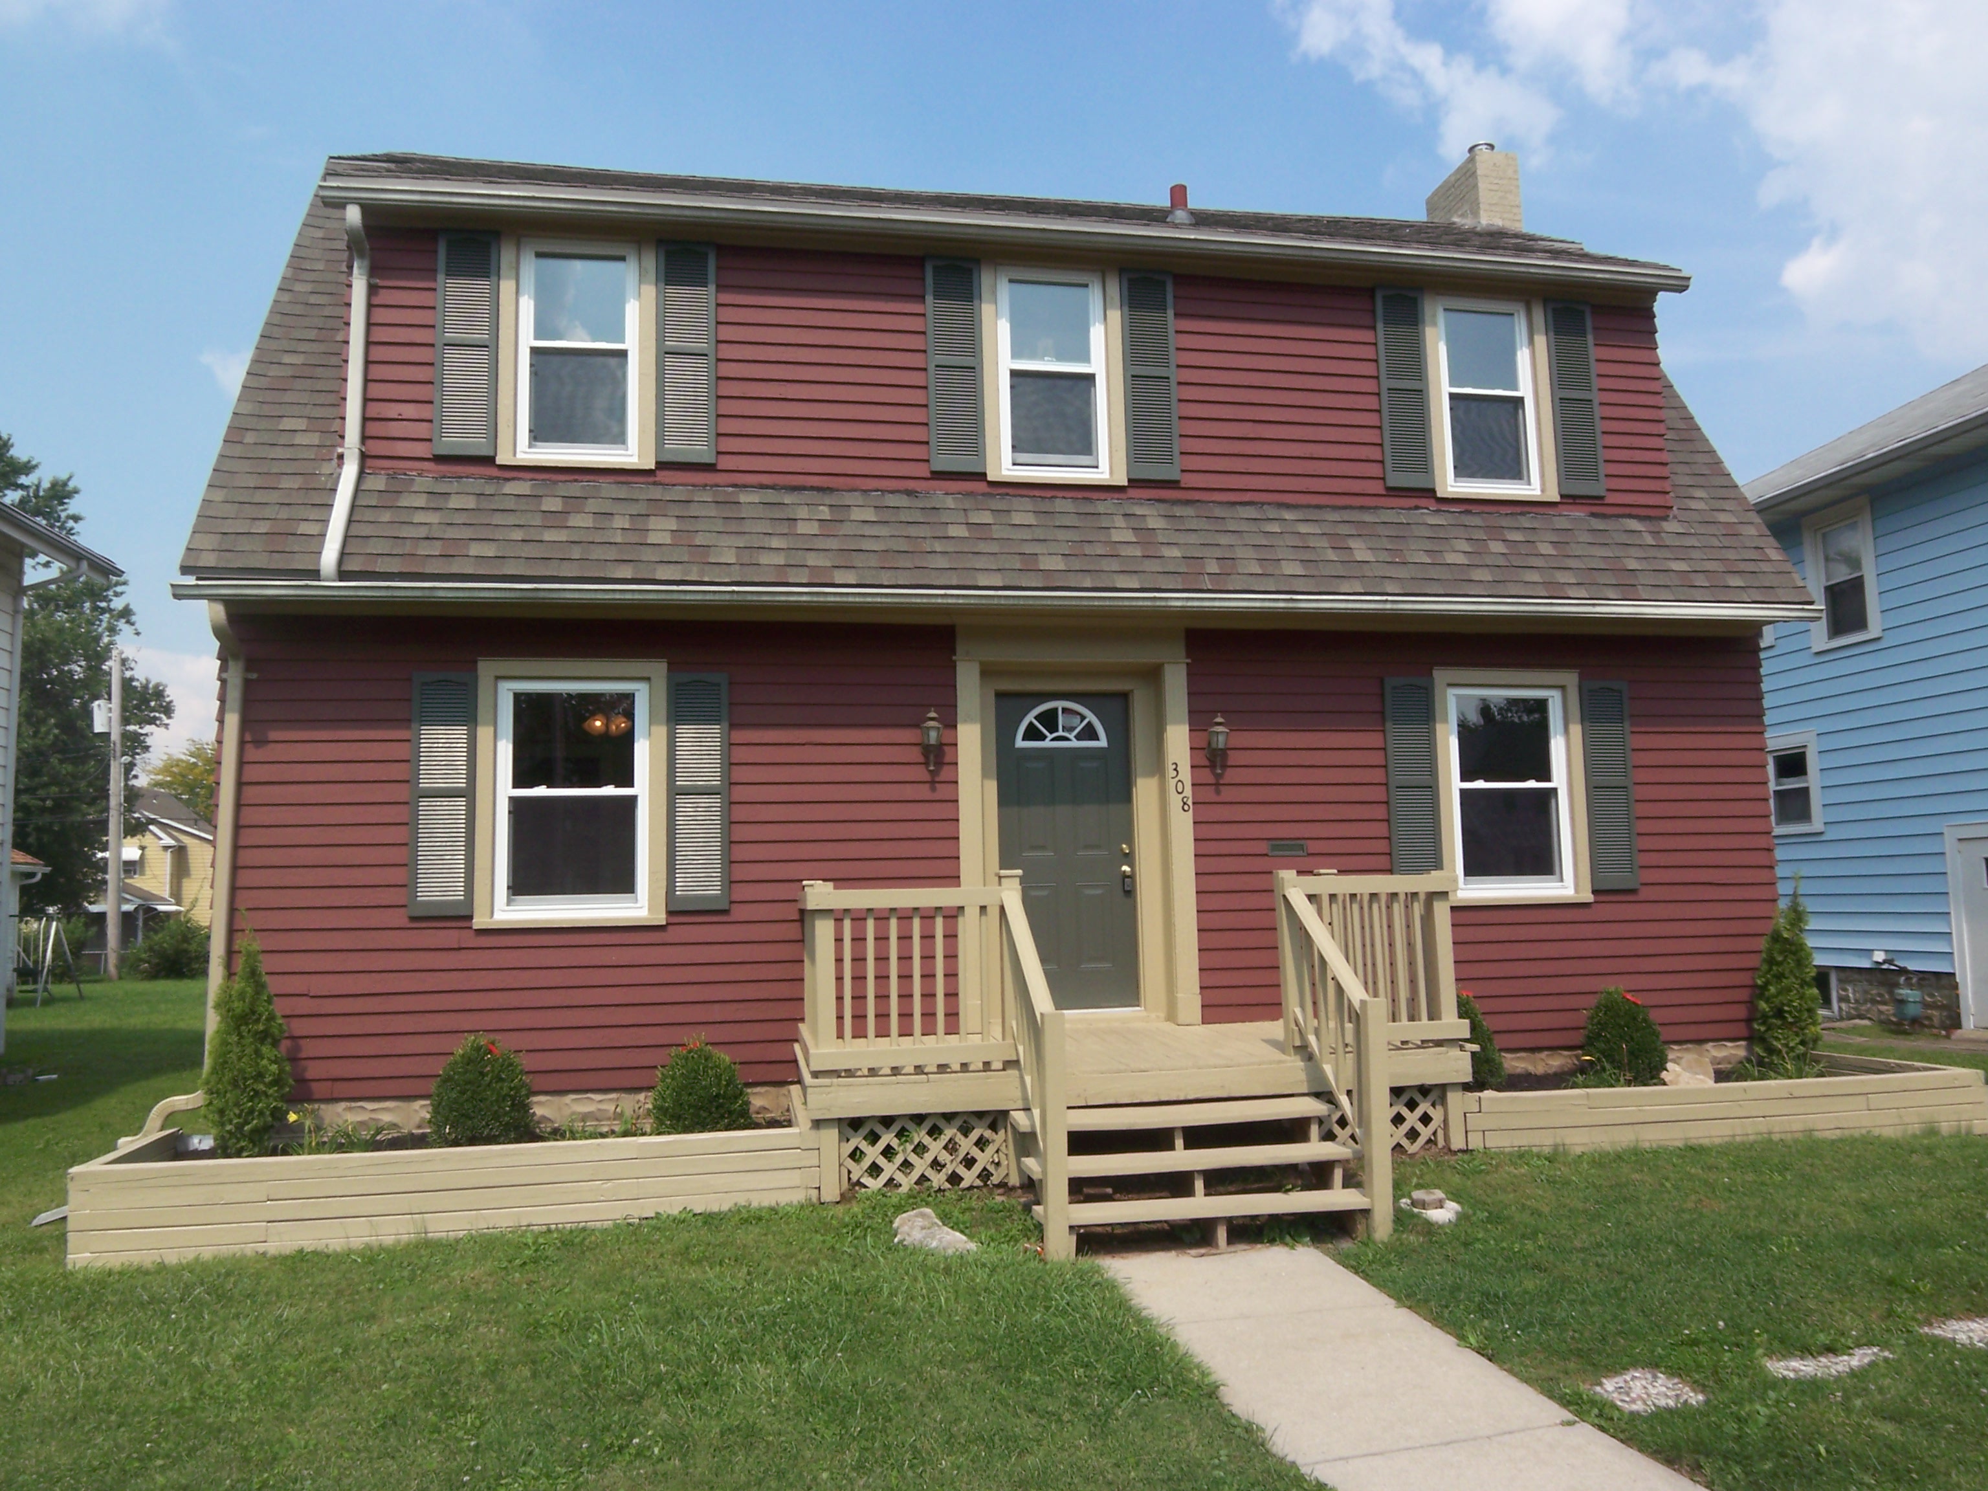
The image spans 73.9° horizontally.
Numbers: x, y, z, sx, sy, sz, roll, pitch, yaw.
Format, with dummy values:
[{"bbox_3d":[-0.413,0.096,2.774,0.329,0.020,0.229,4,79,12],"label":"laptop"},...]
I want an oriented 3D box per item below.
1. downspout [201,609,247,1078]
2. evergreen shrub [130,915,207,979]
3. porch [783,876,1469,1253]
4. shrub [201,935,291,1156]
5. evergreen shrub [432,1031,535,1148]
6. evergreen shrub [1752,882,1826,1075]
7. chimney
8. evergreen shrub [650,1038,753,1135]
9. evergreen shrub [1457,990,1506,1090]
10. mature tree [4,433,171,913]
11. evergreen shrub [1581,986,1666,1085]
[{"bbox_3d":[-4.307,0.588,7.373,0.120,2.750,0.260,0,-5,-10],"label":"downspout"},{"bbox_3d":[-18.677,4.586,30.000,1.810,1.481,1.709,0,-5,-10],"label":"evergreen shrub"},{"bbox_3d":[0.773,1.510,7.094,3.560,1.670,2.500,0,-5,-10],"label":"porch"},{"bbox_3d":[-3.853,1.537,6.801,0.398,1.185,0.398,0,-5,-10],"label":"shrub"},{"bbox_3d":[-2.704,1.829,6.984,0.530,0.586,0.530,0,-5,-10],"label":"evergreen shrub"},{"bbox_3d":[5.081,1.510,8.448,0.392,1.174,0.392,0,-5,-10],"label":"evergreen shrub"},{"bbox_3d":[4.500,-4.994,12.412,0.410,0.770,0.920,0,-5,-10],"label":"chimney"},{"bbox_3d":[-1.592,1.861,7.186,0.546,0.512,0.546,0,-5,-10],"label":"evergreen shrub"},{"bbox_3d":[2.871,1.799,8.064,0.483,0.603,0.483,0,-5,-10],"label":"evergreen shrub"},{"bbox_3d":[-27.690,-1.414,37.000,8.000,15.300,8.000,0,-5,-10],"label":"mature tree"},{"bbox_3d":[3.909,1.793,8.205,0.479,0.596,0.479,0,-5,-10],"label":"evergreen shrub"}]

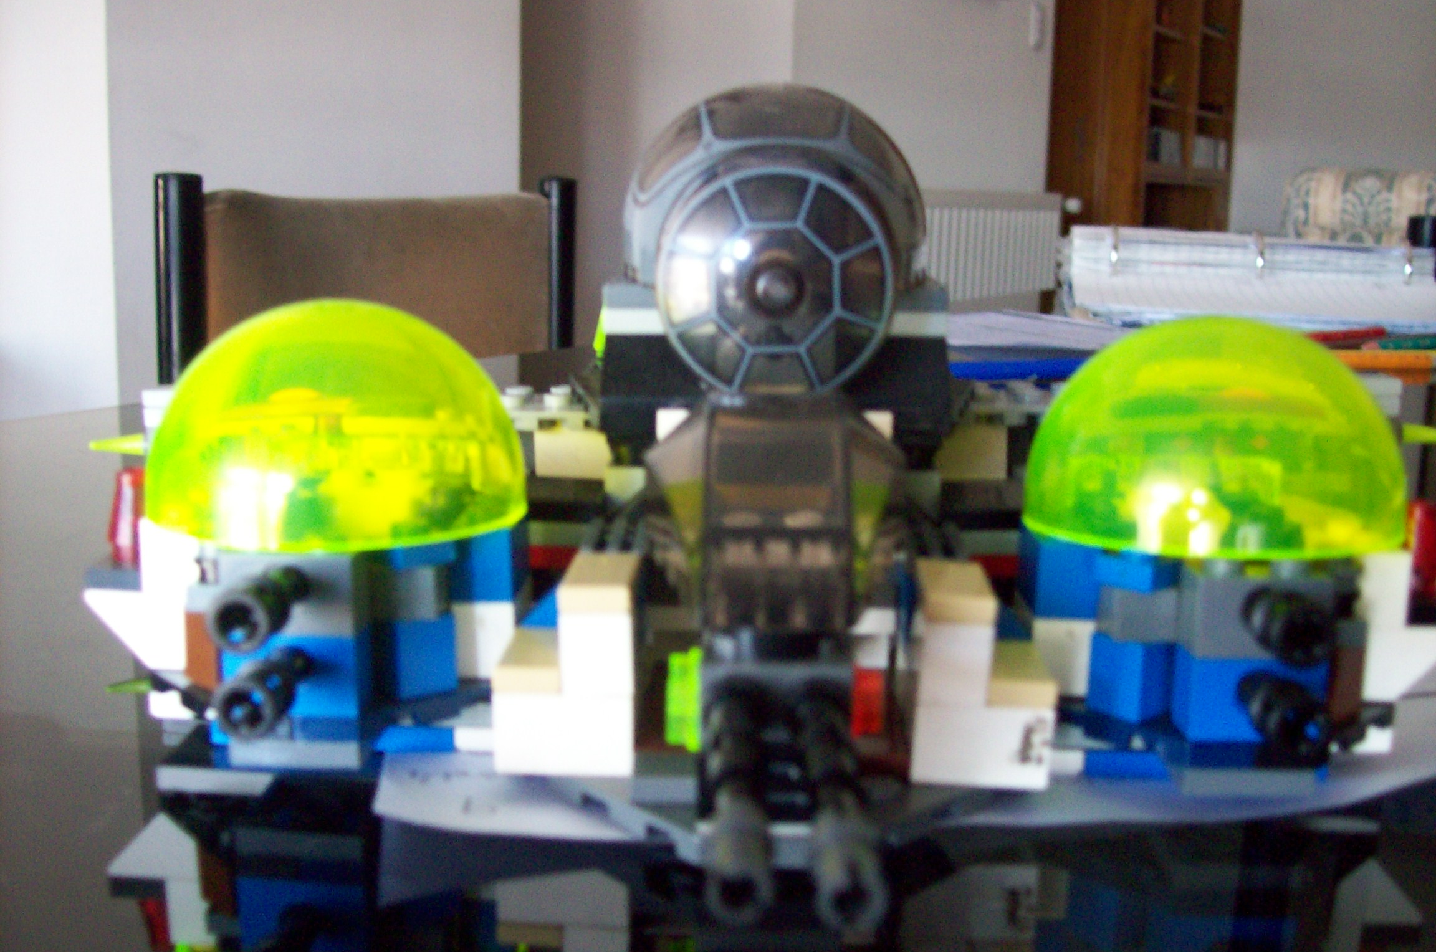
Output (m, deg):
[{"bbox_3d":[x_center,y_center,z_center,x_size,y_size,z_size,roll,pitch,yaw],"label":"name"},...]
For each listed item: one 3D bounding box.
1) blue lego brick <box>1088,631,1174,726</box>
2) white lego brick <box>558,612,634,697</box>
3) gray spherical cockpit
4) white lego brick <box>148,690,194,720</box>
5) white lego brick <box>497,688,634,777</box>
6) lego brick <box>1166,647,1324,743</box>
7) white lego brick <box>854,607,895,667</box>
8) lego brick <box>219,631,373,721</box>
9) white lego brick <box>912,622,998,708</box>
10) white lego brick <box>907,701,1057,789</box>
[{"bbox_3d":[0.052,0.024,0.188,0.008,0.010,0.008,-10,16,-44],"label":"blue lego brick"},{"bbox_3d":[-0.013,0.018,0.175,0.008,0.010,0.016,0,11,3],"label":"white lego brick"},{"bbox_3d":[0.009,-0.038,0.233,0.048,0.046,0.058,1,10,1],"label":"gray spherical cockpit"},{"bbox_3d":[-0.063,0.026,0.183,0.008,0.003,0.011,1,10,1],"label":"white lego brick"},{"bbox_3d":[-0.017,0.028,0.177,0.016,0.010,0.016,0,11,3],"label":"white lego brick"},{"bbox_3d":[0.061,0.025,0.172,0.016,0.010,0.008,1,11,-3],"label":"lego brick"},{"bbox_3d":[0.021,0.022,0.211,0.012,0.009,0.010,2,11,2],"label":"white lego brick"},{"bbox_3d":[-0.050,0.023,0.177,0.016,0.010,0.008,0,11,2],"label":"lego brick"},{"bbox_3d":[0.027,0.020,0.177,0.008,0.010,0.016,3,11,2],"label":"white lego brick"},{"bbox_3d":[0.031,0.029,0.178,0.016,0.010,0.016,3,11,2],"label":"white lego brick"}]

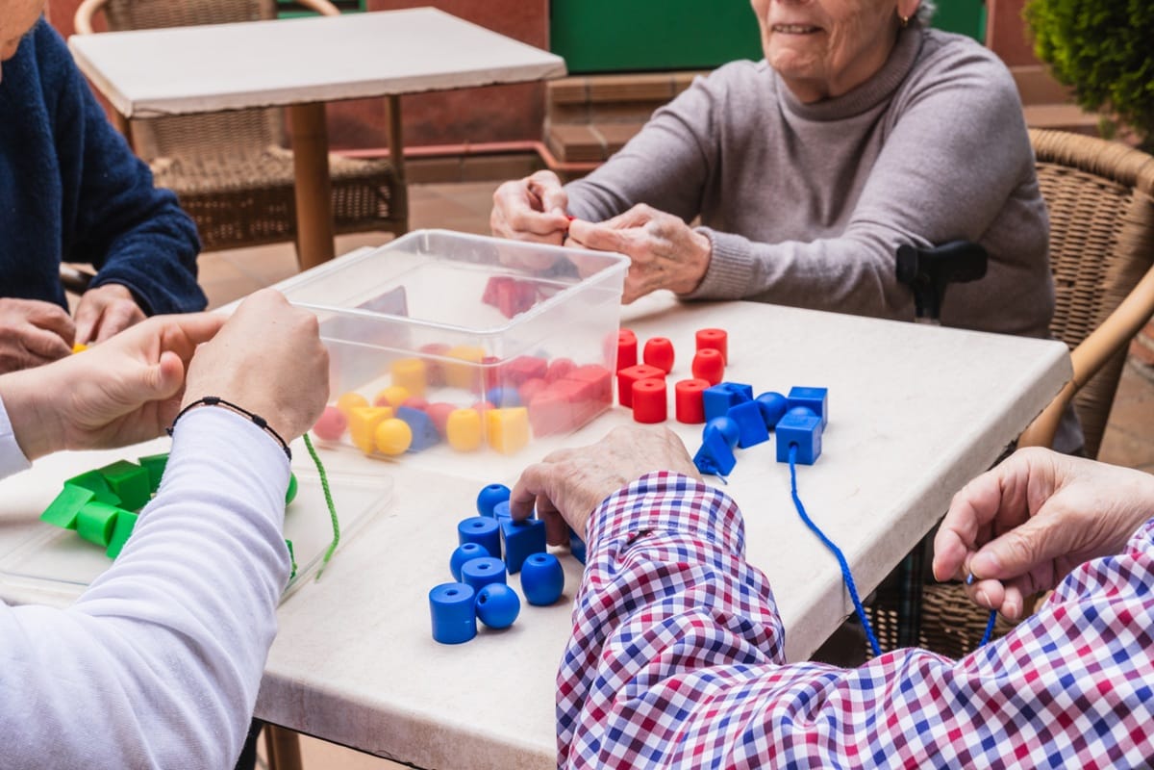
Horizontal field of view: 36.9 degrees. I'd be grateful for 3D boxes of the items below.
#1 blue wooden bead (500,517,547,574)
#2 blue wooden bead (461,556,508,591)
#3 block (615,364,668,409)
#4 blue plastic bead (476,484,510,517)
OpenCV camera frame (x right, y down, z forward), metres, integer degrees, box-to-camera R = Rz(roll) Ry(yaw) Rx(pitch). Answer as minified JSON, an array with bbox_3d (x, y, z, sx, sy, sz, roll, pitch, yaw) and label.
[{"bbox_3d":[-0.042,0.106,1.165,0.034,0.028,0.029,-19,26,-40],"label":"blue wooden bead"},{"bbox_3d":[-0.053,0.117,0.996,0.026,0.025,0.026,-2,20,0],"label":"blue wooden bead"},{"bbox_3d":[0.054,0.003,1.447,0.028,0.028,0.028,-17,24,-36],"label":"block"},{"bbox_3d":[-0.052,0.076,1.111,0.026,0.025,0.026,-2,20,0],"label":"blue plastic bead"}]

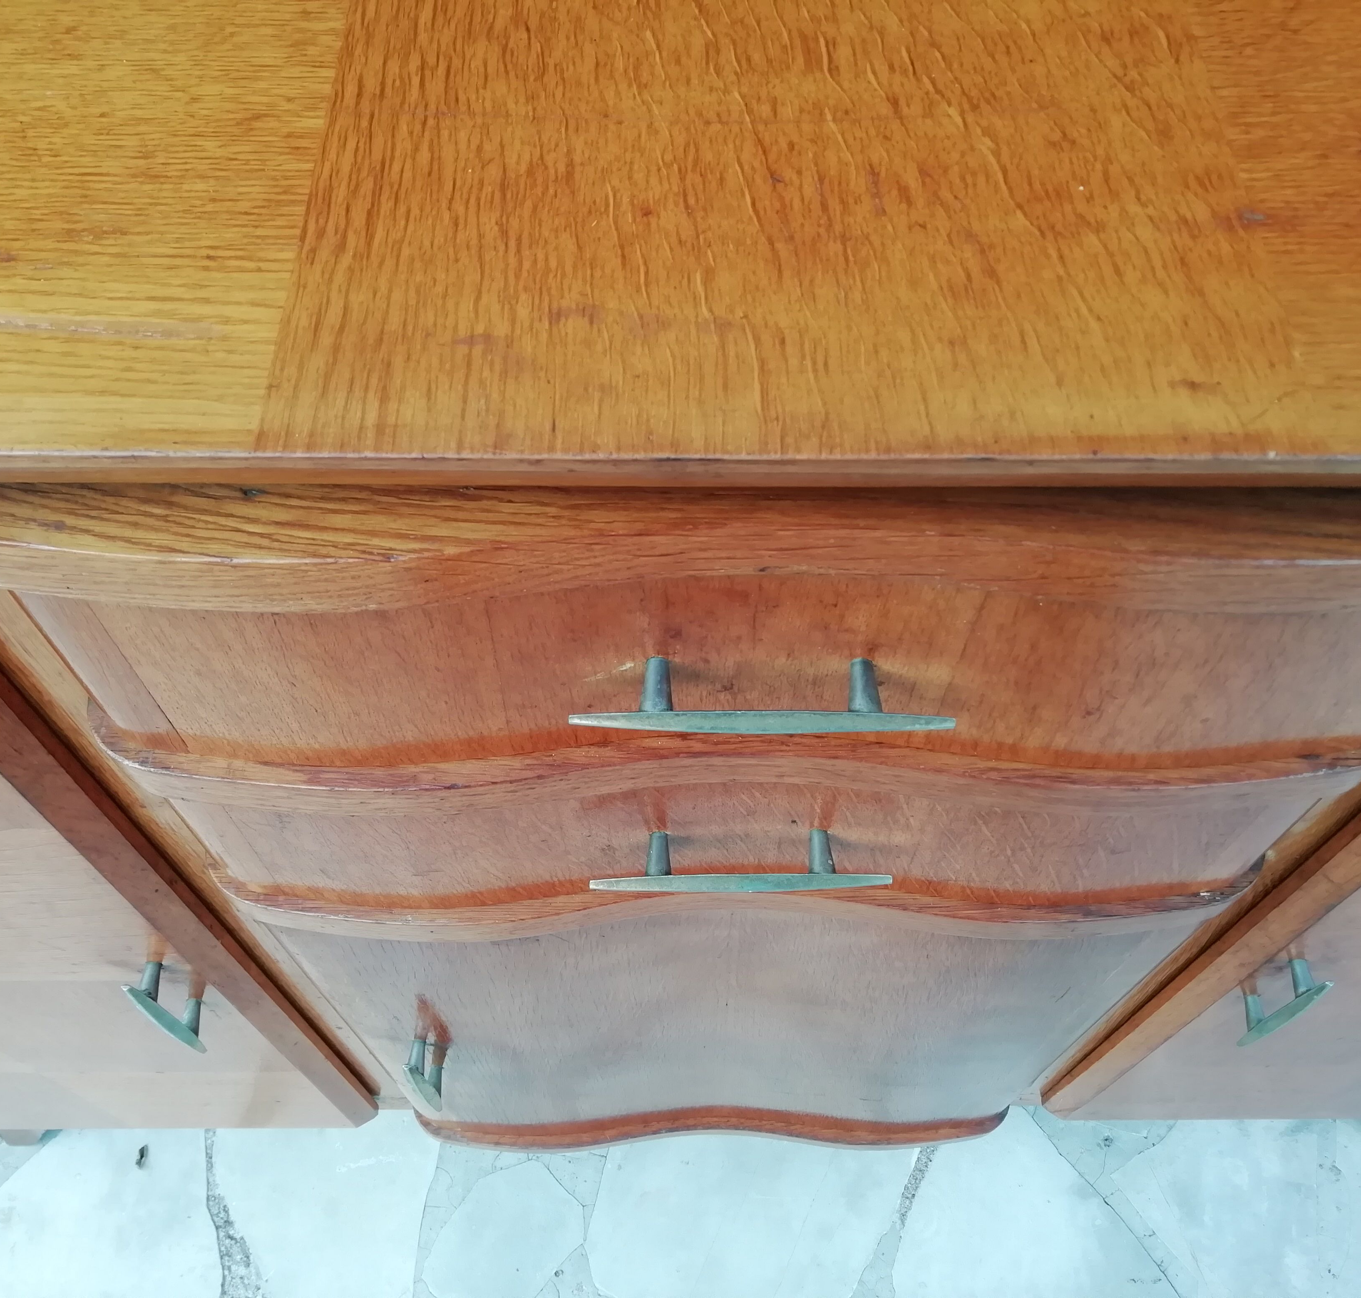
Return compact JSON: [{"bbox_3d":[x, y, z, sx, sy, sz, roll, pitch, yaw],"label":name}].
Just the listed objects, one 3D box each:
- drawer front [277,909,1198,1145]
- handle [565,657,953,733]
[{"bbox_3d":[0.026,0.258,0.856,0.489,0.513,0.040,0,59,0],"label":"drawer front"},{"bbox_3d":[0.025,0.015,0.422,0.122,0.014,0.024,0,59,0],"label":"handle"}]

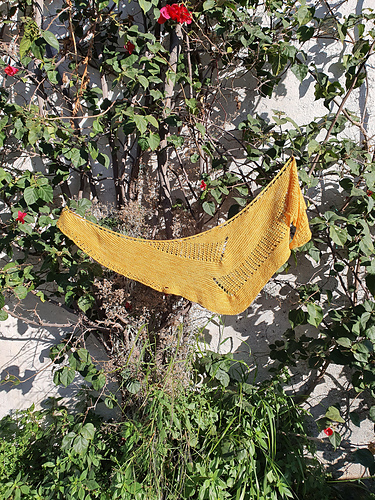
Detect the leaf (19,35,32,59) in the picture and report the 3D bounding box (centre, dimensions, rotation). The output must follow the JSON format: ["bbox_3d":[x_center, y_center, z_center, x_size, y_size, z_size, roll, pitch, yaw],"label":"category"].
[{"bbox_3d":[-0.798,-0.998,1.850,0.069,0.108,0.035,1,4,10],"label":"leaf"}]

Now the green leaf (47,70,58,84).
[{"bbox_3d":[-0.676,-0.864,1.880,0.058,0.071,0.030,-11,-15,-3],"label":"green leaf"}]

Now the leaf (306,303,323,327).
[{"bbox_3d":[0.637,0.325,1.880,0.078,0.127,0.040,0,-15,0],"label":"leaf"}]

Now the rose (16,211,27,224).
[{"bbox_3d":[-0.832,-0.163,1.880,0.053,0.066,0.050,0,5,0],"label":"rose"}]

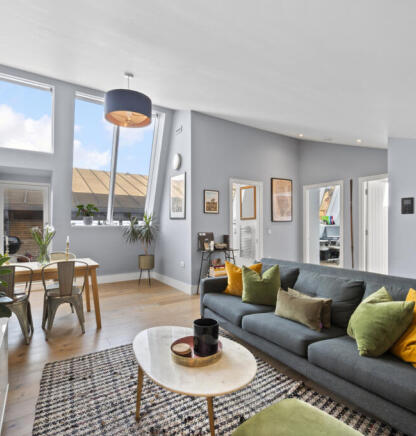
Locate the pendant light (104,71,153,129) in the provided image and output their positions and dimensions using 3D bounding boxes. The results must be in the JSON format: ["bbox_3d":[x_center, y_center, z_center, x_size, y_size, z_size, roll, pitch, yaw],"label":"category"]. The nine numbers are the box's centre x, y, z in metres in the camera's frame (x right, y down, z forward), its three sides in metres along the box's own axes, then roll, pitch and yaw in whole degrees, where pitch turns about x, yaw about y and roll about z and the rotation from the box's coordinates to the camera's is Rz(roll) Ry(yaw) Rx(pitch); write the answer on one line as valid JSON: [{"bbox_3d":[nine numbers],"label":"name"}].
[{"bbox_3d":[-0.812,-1.237,2.600,0.450,0.480,0.450,0,0,-30],"label":"pendant light"}]

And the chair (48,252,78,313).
[{"bbox_3d":[-1.960,0.905,3.370,0.450,0.850,0.480,0,0,-28],"label":"chair"}]

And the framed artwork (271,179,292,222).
[{"bbox_3d":[1.600,-0.372,5.480,0.620,0.930,0.030,0,0,-30],"label":"framed artwork"}]

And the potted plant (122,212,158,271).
[{"bbox_3d":[-1.340,0.570,5.000,0.620,1.330,0.560,0,0,-30],"label":"potted plant"}]

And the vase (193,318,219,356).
[{"bbox_3d":[-0.014,0.807,1.730,0.167,0.187,0.167,0,0,0],"label":"vase"}]

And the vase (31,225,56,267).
[{"bbox_3d":[-2.050,0.330,3.190,0.290,0.500,0.260,0,0,-30],"label":"vase"}]

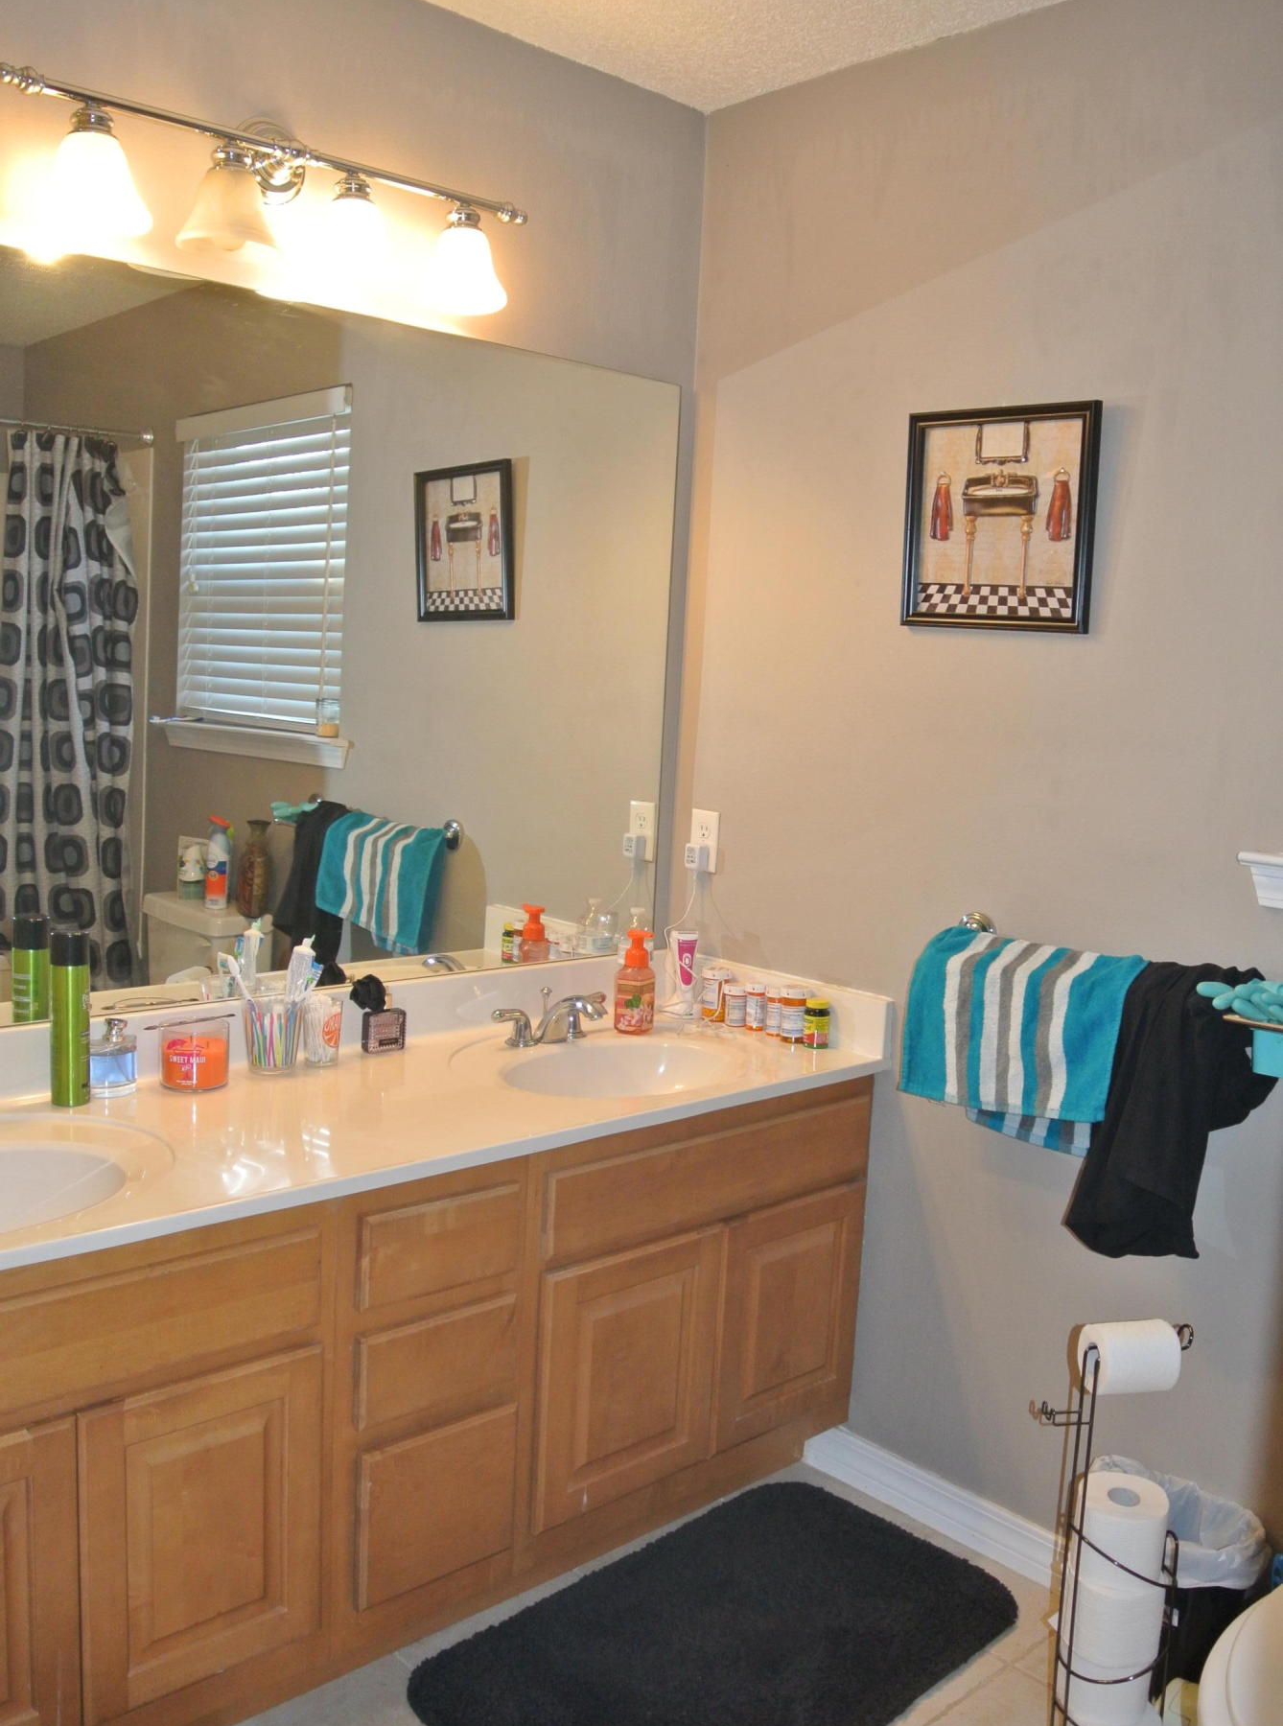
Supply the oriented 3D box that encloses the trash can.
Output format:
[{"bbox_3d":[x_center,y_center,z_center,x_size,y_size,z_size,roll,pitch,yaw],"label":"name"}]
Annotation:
[{"bbox_3d":[0.741,1.055,2.124,0.180,0.285,0.250,-4,10,-43],"label":"trash can"}]

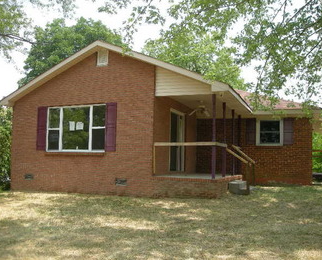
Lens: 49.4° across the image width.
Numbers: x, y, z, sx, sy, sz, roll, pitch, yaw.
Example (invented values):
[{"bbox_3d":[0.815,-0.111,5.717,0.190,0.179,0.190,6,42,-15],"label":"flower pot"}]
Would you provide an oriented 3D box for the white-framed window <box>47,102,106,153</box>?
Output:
[{"bbox_3d":[-2.705,-0.031,11.145,2.209,1.465,0.100,-1,-5,22],"label":"white-framed window"}]

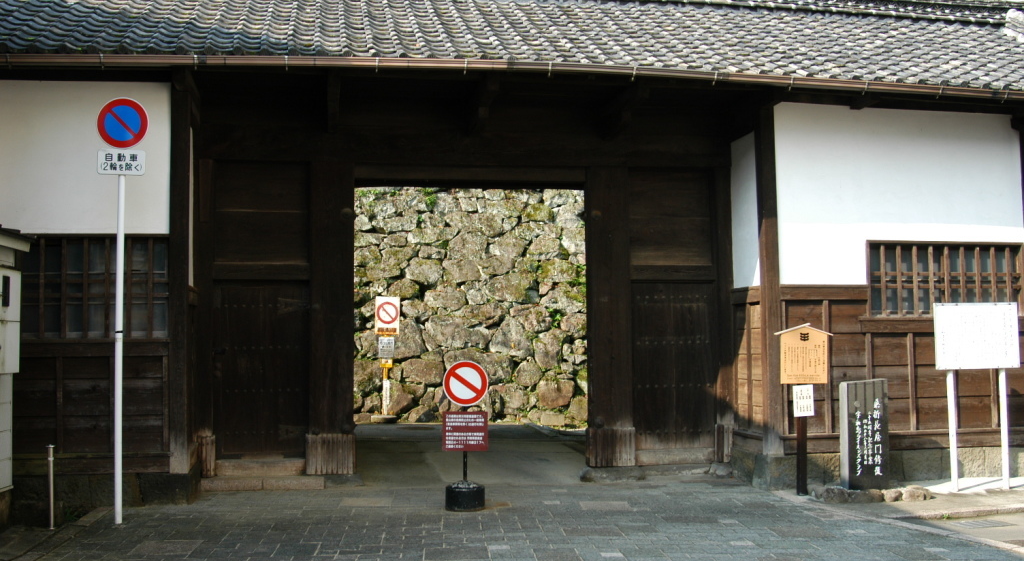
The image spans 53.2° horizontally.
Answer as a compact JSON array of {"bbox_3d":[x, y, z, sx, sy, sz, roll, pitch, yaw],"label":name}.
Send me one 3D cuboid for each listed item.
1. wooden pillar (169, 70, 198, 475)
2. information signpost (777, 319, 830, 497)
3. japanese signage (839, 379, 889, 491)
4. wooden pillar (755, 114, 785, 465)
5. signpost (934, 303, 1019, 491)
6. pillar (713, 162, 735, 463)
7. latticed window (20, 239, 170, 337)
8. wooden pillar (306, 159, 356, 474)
[{"bbox_3d":[-3.225,-0.060,9.968,0.176,3.844,0.176,0,-3,-9],"label":"wooden pillar"},{"bbox_3d":[2.794,1.238,9.834,0.530,1.640,0.130,0,-3,-14],"label":"information signpost"},{"bbox_3d":[3.515,1.552,10.236,0.417,1.092,0.186,0,-3,-9],"label":"japanese signage"},{"bbox_3d":[2.755,-0.029,10.957,0.174,3.772,0.176,0,-3,-9],"label":"wooden pillar"},{"bbox_3d":[4.679,1.166,10.295,0.893,1.887,0.103,0,-3,-9],"label":"signpost"},{"bbox_3d":[2.369,0.340,11.602,0.200,3.360,0.200,0,-3,-10],"label":"pillar"},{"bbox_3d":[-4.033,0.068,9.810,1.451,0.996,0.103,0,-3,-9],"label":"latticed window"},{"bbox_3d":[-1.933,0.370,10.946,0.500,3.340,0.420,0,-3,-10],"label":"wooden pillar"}]

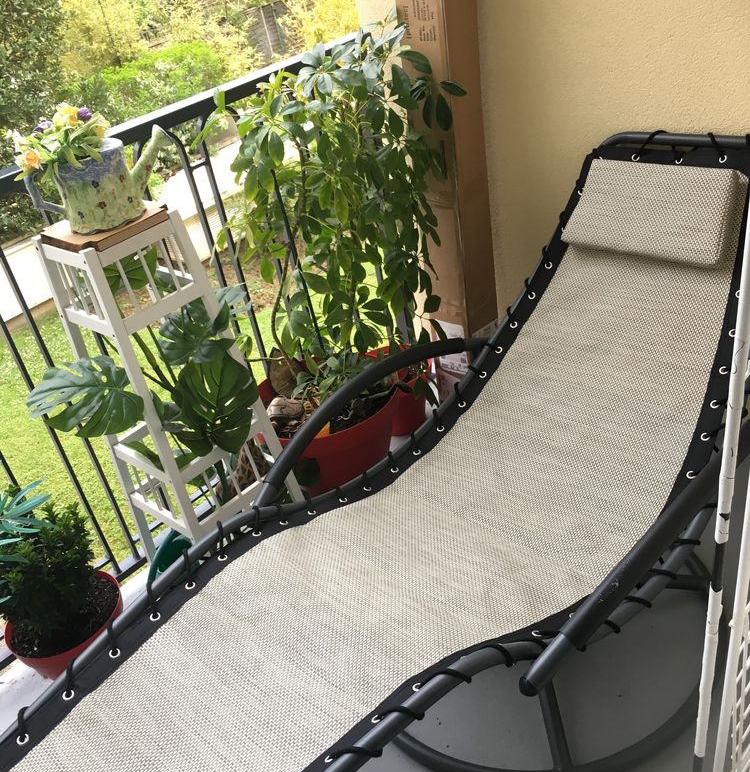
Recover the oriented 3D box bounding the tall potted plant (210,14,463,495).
[{"bbox_3d":[-0.073,-0.252,2.074,0.527,1.088,0.697,18,43,39],"label":"tall potted plant"}]

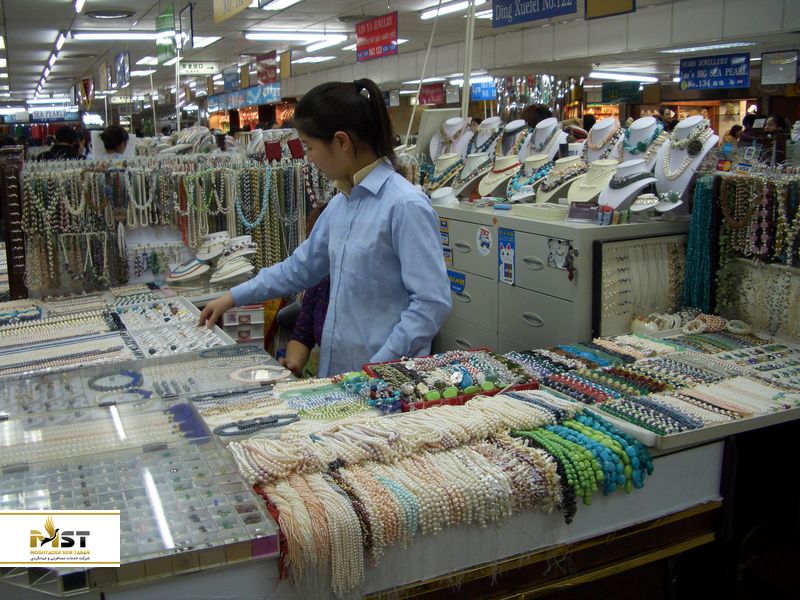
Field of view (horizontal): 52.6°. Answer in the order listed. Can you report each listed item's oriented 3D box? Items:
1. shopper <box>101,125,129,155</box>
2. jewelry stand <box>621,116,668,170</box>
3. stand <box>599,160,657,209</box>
[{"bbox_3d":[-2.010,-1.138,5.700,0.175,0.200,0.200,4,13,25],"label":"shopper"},{"bbox_3d":[0.924,-0.530,3.096,0.160,0.325,0.200,-9,15,-32],"label":"jewelry stand"},{"bbox_3d":[0.820,-0.419,2.955,0.155,0.175,0.200,-9,15,-32],"label":"stand"}]

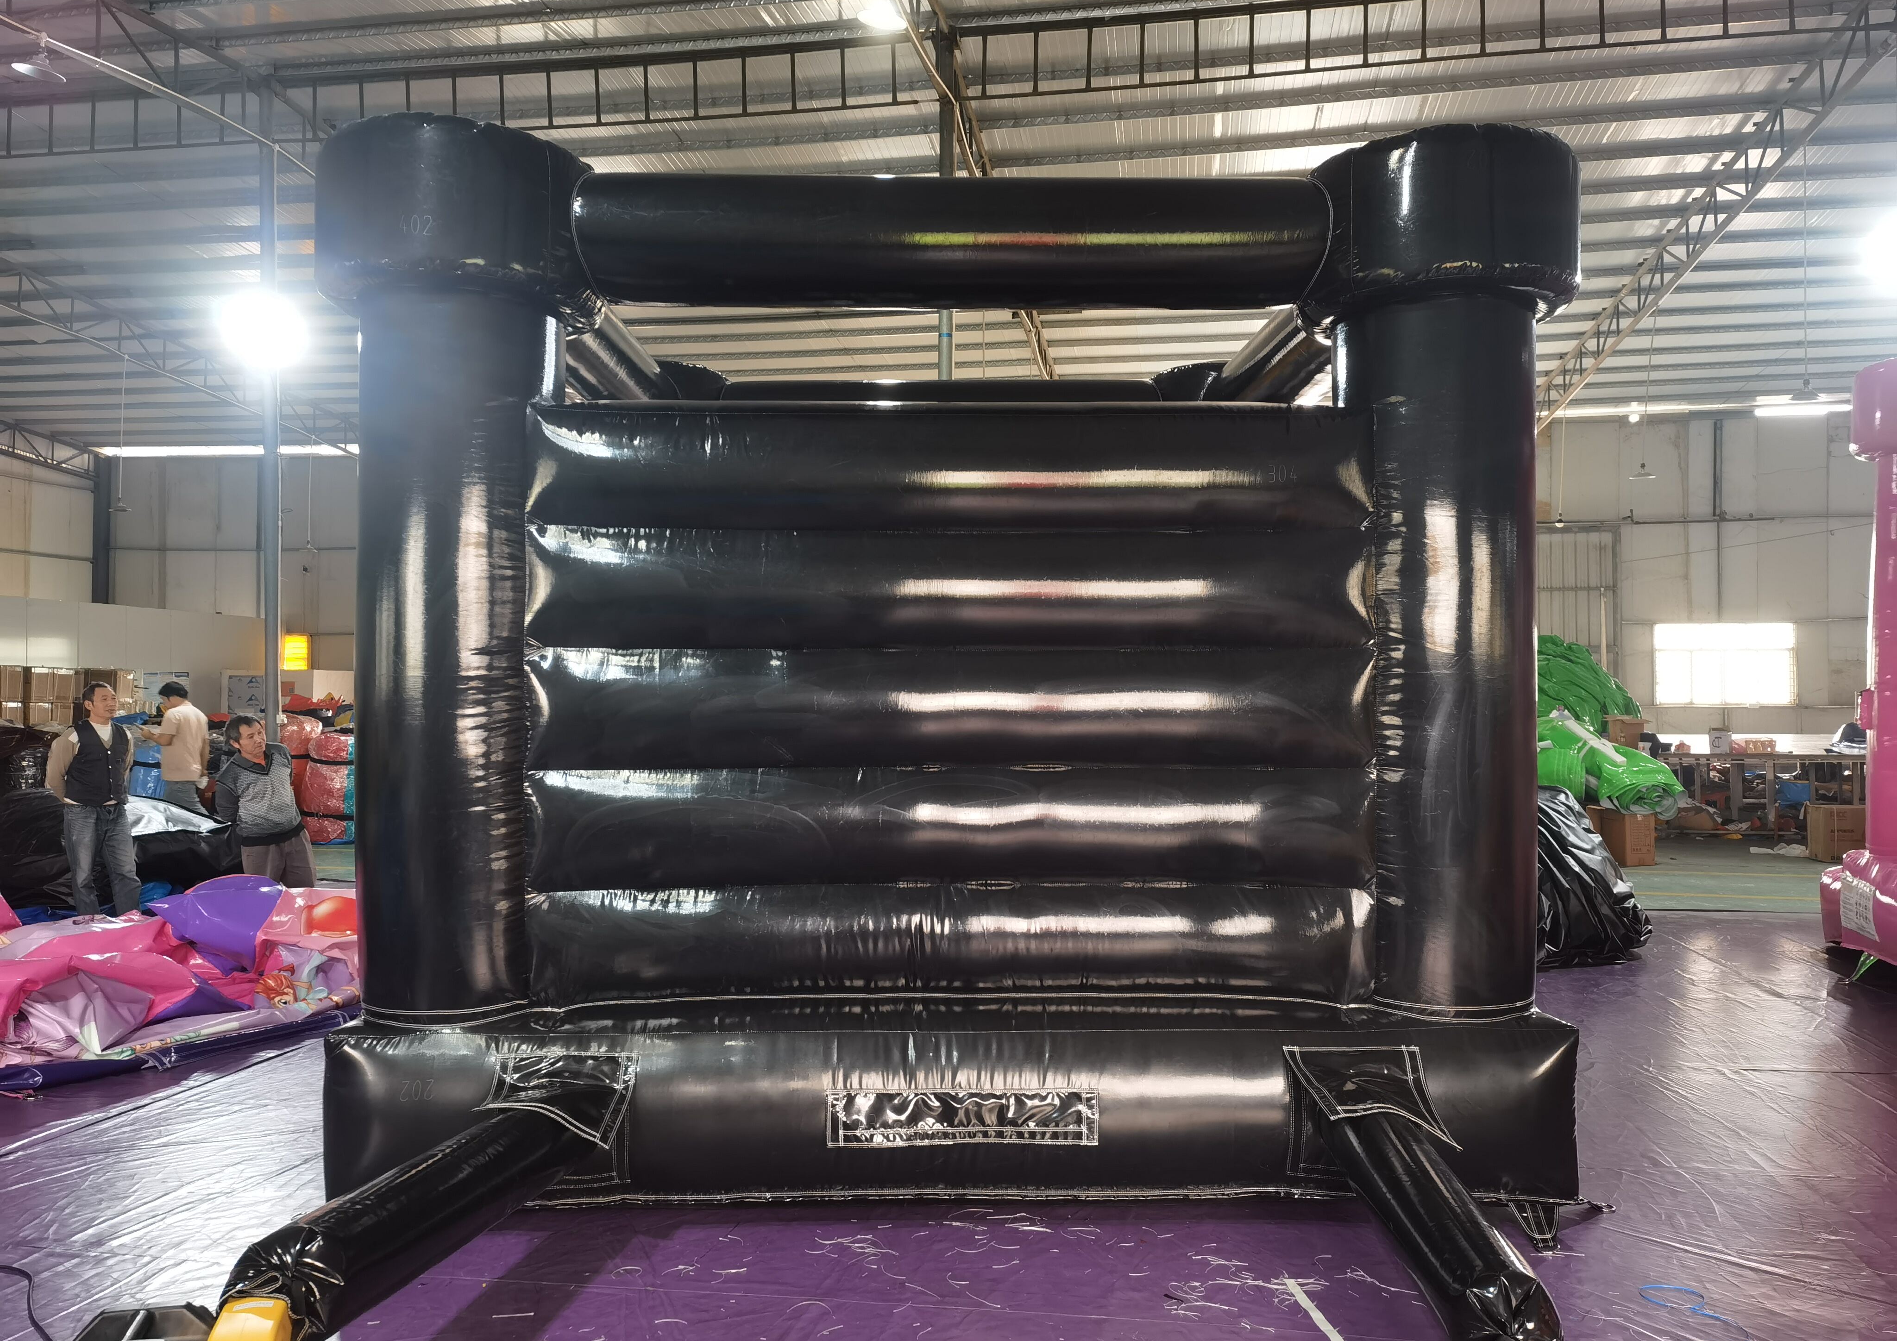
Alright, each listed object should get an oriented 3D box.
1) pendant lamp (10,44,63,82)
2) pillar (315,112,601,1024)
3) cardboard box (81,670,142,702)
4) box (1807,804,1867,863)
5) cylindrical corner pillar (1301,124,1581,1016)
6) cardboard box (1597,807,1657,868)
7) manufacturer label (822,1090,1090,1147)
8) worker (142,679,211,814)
[{"bbox_3d":[-6.093,-4.061,9.900,0.330,0.210,0.330,0,0,0],"label":"pendant lamp"},{"bbox_3d":[-1.655,-0.305,5.080,0.920,2.880,0.920,0,0,0],"label":"pillar"},{"bbox_3d":[-8.341,0.155,14.700,0.420,0.340,0.380,0,0,6],"label":"cardboard box"},{"bbox_3d":[8.050,1.465,13.350,0.460,0.490,0.380,0,0,7],"label":"box"},{"bbox_3d":[1.690,-0.300,5.150,0.910,2.870,0.910,0,0,0],"label":"cylindrical corner pillar"},{"bbox_3d":[6.100,1.490,13.200,0.310,0.440,0.420,0,0,-3],"label":"cardboard box"},{"bbox_3d":[0.044,1.413,4.670,0.850,0.185,0.020,0,0,0],"label":"manufacturer label"},{"bbox_3d":[-6.030,0.900,11.500,0.460,1.650,0.500,0,0,22],"label":"worker"}]

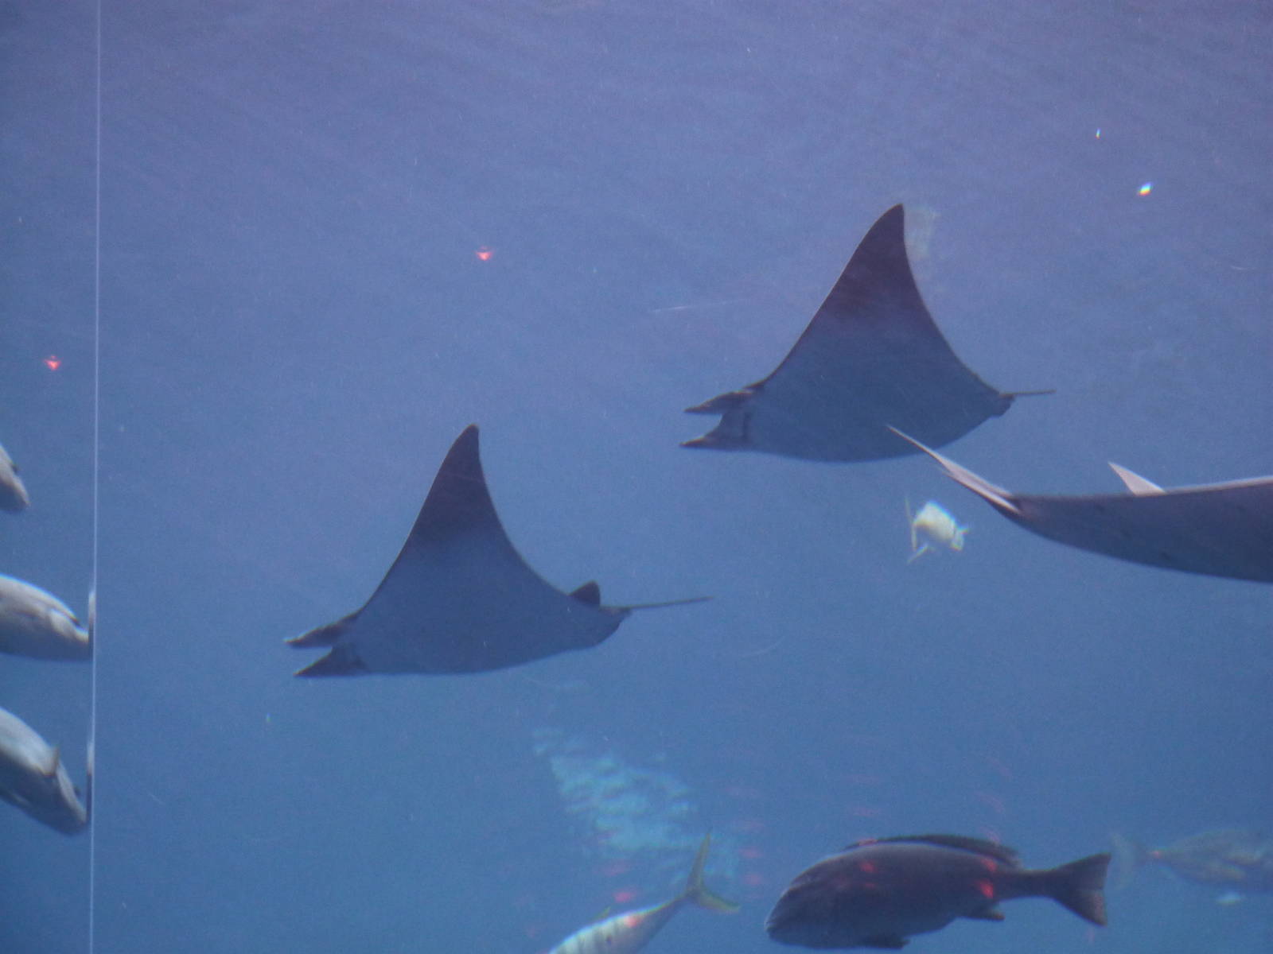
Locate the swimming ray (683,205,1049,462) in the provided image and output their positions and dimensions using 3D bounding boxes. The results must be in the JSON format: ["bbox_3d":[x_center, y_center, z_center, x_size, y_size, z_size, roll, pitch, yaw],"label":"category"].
[{"bbox_3d":[0.562,-0.296,10.000,0.900,0.470,0.920,-6,-31,-2],"label":"swimming ray"}]

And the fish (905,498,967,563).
[{"bbox_3d":[0.661,0.117,9.000,0.170,0.120,0.070,17,1,43],"label":"fish"}]

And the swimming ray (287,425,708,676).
[{"bbox_3d":[-0.340,0.225,10.000,1.000,0.450,0.920,-7,-29,2],"label":"swimming ray"}]

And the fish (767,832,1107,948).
[{"bbox_3d":[0.626,0.865,8.500,0.700,0.210,0.120,-6,-6,-9],"label":"fish"}]

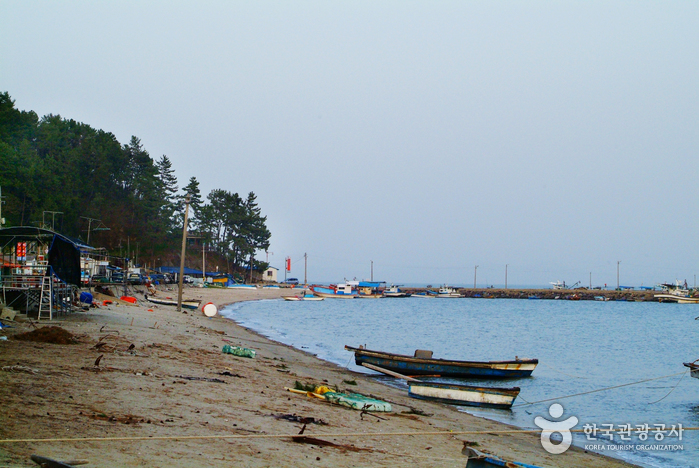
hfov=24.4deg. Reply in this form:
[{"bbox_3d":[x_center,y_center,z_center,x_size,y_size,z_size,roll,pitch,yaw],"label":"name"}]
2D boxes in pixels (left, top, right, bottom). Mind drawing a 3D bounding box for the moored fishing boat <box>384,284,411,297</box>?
[{"bbox_3d":[9.758,11.792,335.000,5.800,2.500,2.100,1,-2,-6],"label":"moored fishing boat"}]

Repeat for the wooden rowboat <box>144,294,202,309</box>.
[{"bbox_3d":[-14.370,5.504,131.000,4.700,0.850,1.400,4,-1,16],"label":"wooden rowboat"}]

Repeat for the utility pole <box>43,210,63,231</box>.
[{"bbox_3d":[-26.644,1.303,145.000,1.750,6.800,0.250,1,-2,-6],"label":"utility pole"}]

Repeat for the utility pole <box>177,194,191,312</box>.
[{"bbox_3d":[-12.947,1.538,126.000,0.320,9.100,0.320,3,-2,0],"label":"utility pole"}]

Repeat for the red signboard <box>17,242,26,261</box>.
[{"bbox_3d":[-25.409,1.356,125.000,0.760,1.400,0.120,1,-2,-9],"label":"red signboard"}]

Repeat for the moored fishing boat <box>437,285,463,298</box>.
[{"bbox_3d":[20.865,11.938,335.000,5.800,2.800,2.100,1,-2,-6],"label":"moored fishing boat"}]

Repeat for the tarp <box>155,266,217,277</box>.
[{"bbox_3d":[-30.305,6.972,300.000,10.500,1.800,6.500,1,-2,-6],"label":"tarp"}]

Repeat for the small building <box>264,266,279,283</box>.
[{"bbox_3d":[-17.402,9.125,360.000,3.800,3.600,5.000,1,-2,-6],"label":"small building"}]

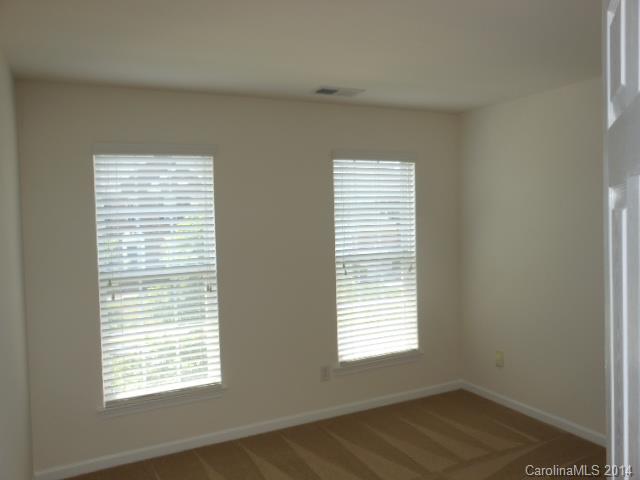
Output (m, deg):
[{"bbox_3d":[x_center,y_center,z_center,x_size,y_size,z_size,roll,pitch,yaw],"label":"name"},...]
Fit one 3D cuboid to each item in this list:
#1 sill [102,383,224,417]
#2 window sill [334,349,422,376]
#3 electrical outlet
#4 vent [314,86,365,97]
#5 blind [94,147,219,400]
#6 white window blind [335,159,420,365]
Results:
[{"bbox_3d":[-1.036,1.082,3.466,0.830,0.080,0.065,-3,4,-26],"label":"sill"},{"bbox_3d":[0.493,1.004,4.226,0.840,0.080,0.065,-3,4,-26],"label":"window sill"},{"bbox_3d":[0.045,1.042,4.009,0.073,0.115,0.012,-3,4,-26],"label":"electrical outlet"},{"bbox_3d":[0.141,-1.018,3.572,0.320,0.018,0.180,-3,4,-26],"label":"vent"},{"bbox_3d":[-1.055,0.231,3.442,0.780,1.620,0.055,-3,4,-26],"label":"blind"},{"bbox_3d":[0.467,0.151,4.199,0.780,1.620,0.055,-3,4,-26],"label":"white window blind"}]

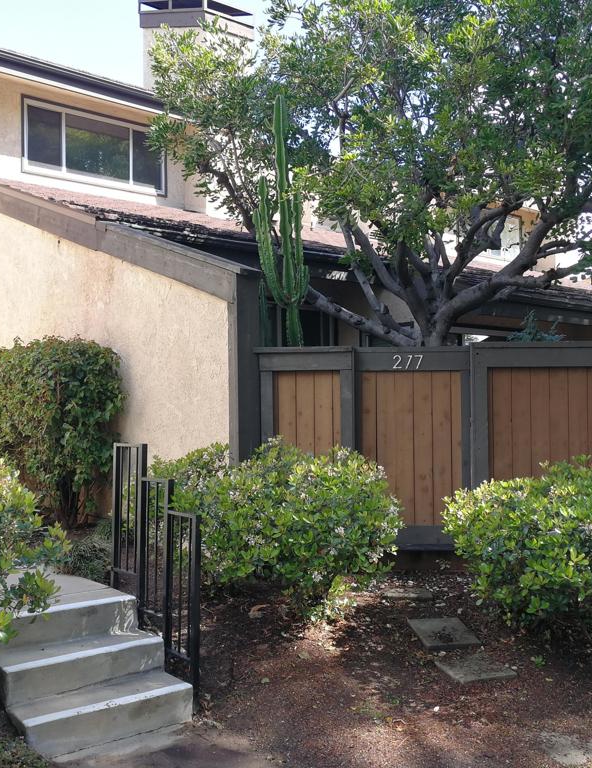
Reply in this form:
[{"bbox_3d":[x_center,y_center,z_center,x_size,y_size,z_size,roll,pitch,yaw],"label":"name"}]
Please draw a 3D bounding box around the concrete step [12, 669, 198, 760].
[{"bbox_3d":[-0.983,1.667,4.036,0.853,0.193,0.262,0,-1,-38],"label":"concrete step"}]

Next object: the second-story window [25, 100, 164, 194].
[{"bbox_3d":[-3.033,-3.611,12.300,2.450,1.170,0.120,0,-1,-41],"label":"second-story window"}]

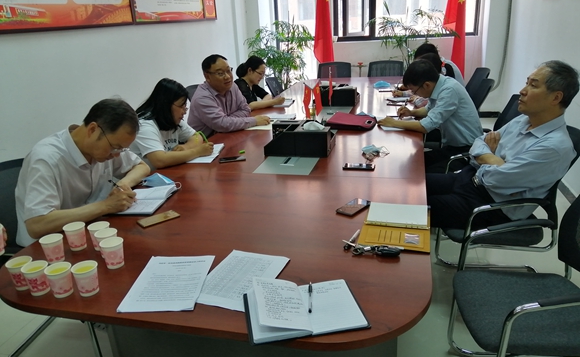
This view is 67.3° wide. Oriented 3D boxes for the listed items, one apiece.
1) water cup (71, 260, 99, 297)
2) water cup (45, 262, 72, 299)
[{"bbox_3d":[-0.597,0.302,1.281,0.077,0.087,0.077,-4,20,0],"label":"water cup"},{"bbox_3d":[-0.677,0.302,1.289,0.073,0.084,0.073,-3,20,1],"label":"water cup"}]

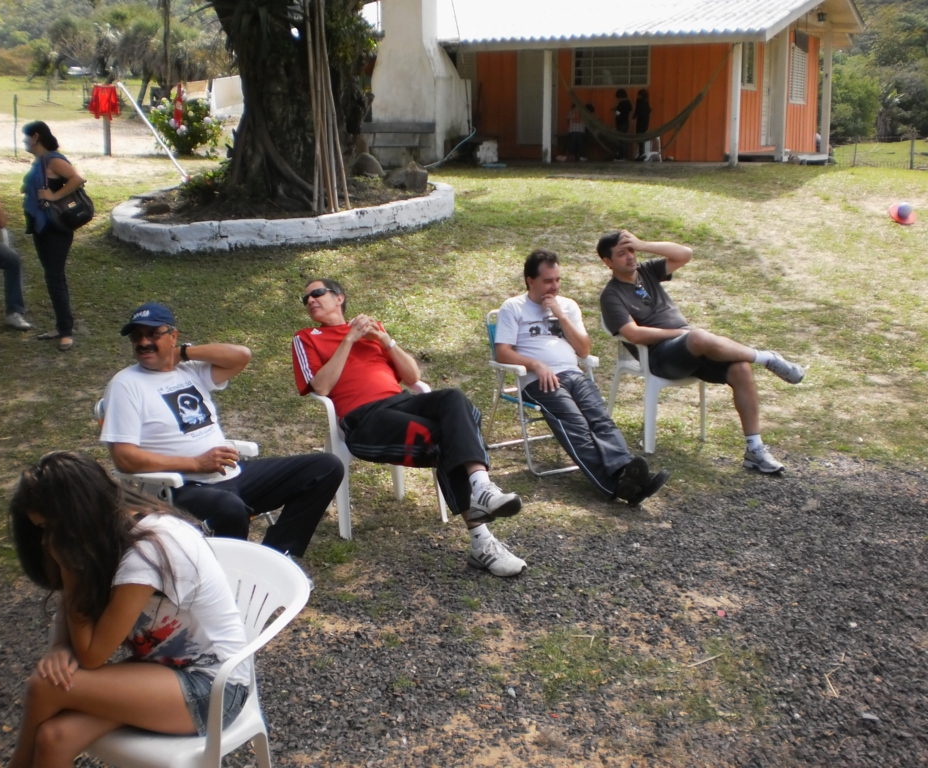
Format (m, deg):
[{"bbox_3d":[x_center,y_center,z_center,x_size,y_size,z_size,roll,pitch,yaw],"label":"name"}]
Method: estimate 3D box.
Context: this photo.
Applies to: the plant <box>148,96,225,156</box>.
[{"bbox_3d":[-5.674,-5.265,21.773,1.600,1.300,1.500,-4,14,-15],"label":"plant"}]

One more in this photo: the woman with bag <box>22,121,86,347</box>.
[{"bbox_3d":[-3.011,-1.111,7.810,0.460,1.630,0.500,-5,15,-21],"label":"woman with bag"}]

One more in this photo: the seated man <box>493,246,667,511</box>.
[{"bbox_3d":[0.560,-0.069,5.585,0.600,1.170,1.200,-7,16,-27],"label":"seated man"}]

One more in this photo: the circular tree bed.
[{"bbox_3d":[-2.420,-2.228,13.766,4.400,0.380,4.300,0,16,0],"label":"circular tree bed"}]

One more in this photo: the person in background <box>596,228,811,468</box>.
[{"bbox_3d":[1.240,-0.227,6.040,0.650,1.220,1.150,-9,17,-33],"label":"person in background"}]

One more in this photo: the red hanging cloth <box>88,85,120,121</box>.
[{"bbox_3d":[-6.855,-5.368,20.306,0.640,0.720,0.180,-3,14,-11],"label":"red hanging cloth"}]

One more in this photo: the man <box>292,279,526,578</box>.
[{"bbox_3d":[-0.280,0.151,4.794,0.620,1.120,1.250,-12,18,-39],"label":"man"}]

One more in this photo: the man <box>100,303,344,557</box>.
[{"bbox_3d":[-1.000,0.241,4.425,0.980,1.140,0.740,10,17,36],"label":"man"}]

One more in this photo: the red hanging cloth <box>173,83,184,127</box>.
[{"bbox_3d":[-5.318,-5.187,19.835,0.250,0.840,0.150,-3,14,-11],"label":"red hanging cloth"}]

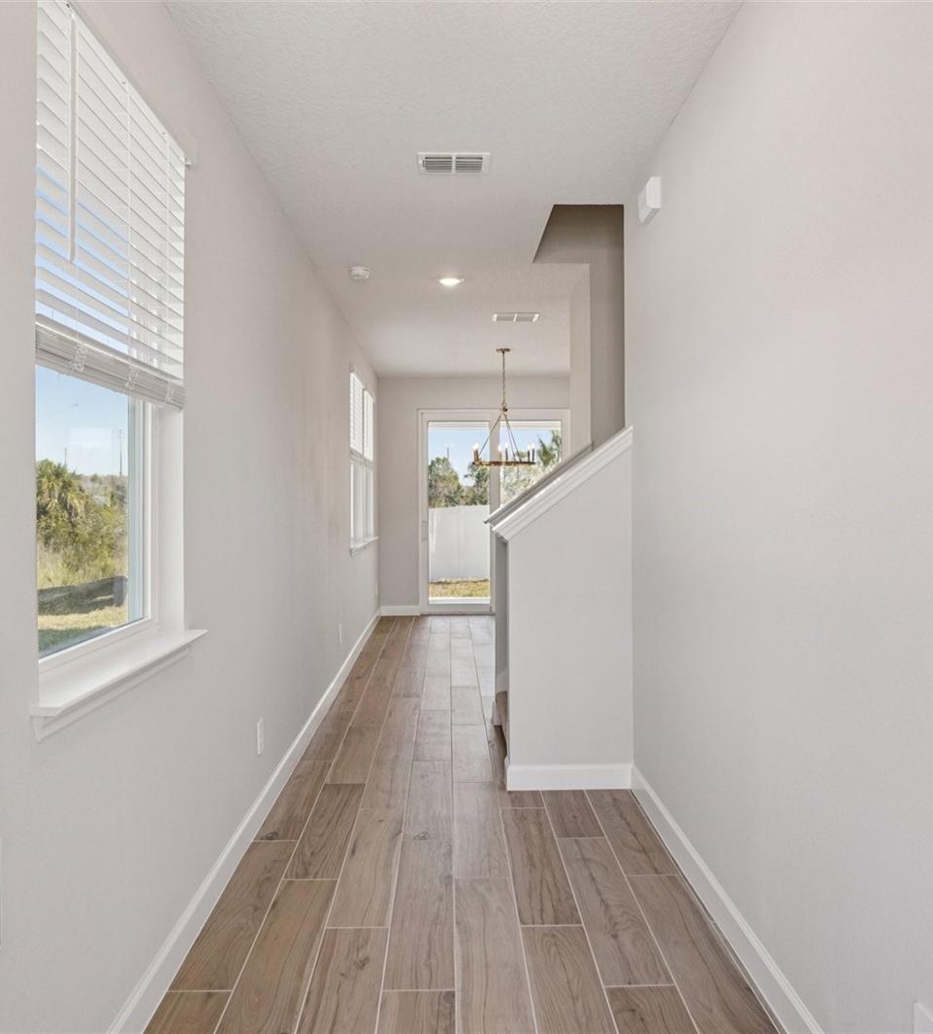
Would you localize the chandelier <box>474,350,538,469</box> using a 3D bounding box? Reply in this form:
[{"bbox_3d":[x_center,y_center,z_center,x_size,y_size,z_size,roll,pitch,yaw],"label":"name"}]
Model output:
[{"bbox_3d":[0.365,-1.045,7.420,0.620,1.120,0.620,0,1,-1],"label":"chandelier"}]

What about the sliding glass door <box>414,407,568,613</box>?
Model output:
[{"bbox_3d":[0.323,-0.057,9.190,1.800,2.430,0.130,0,1,-1],"label":"sliding glass door"}]

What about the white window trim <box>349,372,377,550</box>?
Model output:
[{"bbox_3d":[-1.040,-0.500,7.660,0.120,1.540,2.080,0,1,-1],"label":"white window trim"}]

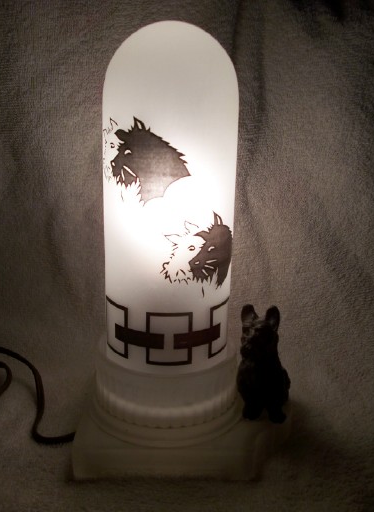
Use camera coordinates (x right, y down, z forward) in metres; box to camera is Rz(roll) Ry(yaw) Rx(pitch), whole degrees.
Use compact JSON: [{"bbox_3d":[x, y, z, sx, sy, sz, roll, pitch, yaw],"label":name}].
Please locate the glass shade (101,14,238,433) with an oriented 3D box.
[{"bbox_3d":[-0.012,-0.022,0.345,0.103,0.247,0.103,1,17,0],"label":"glass shade"}]

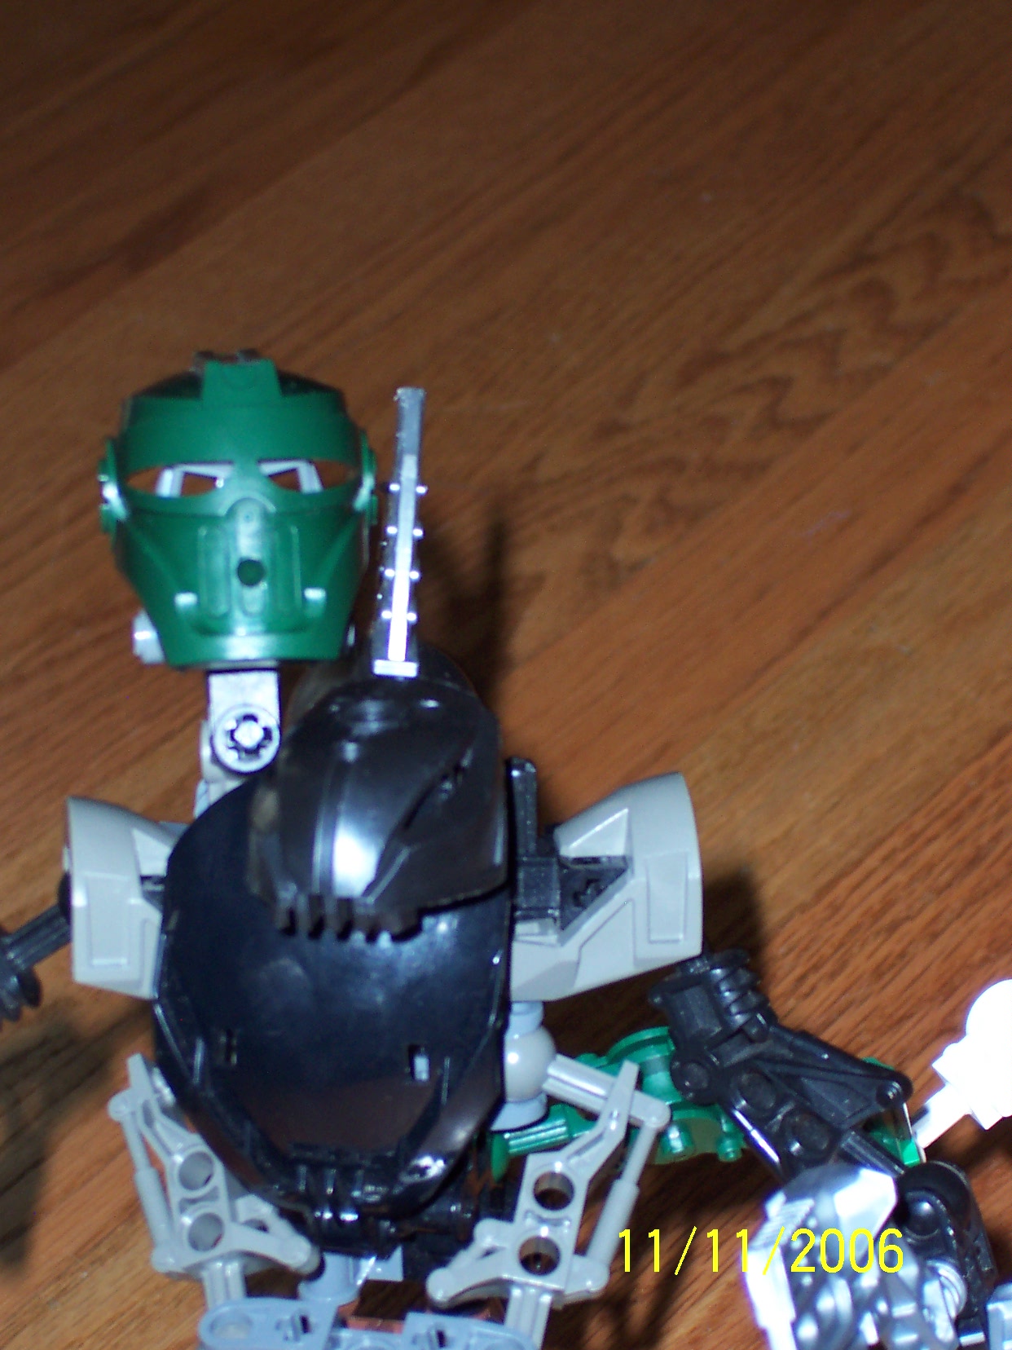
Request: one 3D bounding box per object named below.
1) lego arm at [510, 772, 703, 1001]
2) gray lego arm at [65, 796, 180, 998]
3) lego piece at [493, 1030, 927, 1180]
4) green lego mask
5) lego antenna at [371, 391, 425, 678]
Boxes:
[{"bbox_3d":[0.012,0.026,0.685,0.025,0.028,0.021,-2,11,-9],"label":"lego arm"},{"bbox_3d":[-0.042,0.028,0.685,0.025,0.028,0.021,-1,10,-6],"label":"gray lego arm"},{"bbox_3d":[0.026,0.056,0.730,0.056,0.019,0.020,0,12,0],"label":"lego piece"},{"bbox_3d":[-0.030,-0.019,0.632,0.032,0.036,0.023,-2,7,-4],"label":"green lego mask"},{"bbox_3d":[-0.013,-0.017,0.662,0.005,0.005,0.036,4,78,-3],"label":"lego antenna"}]

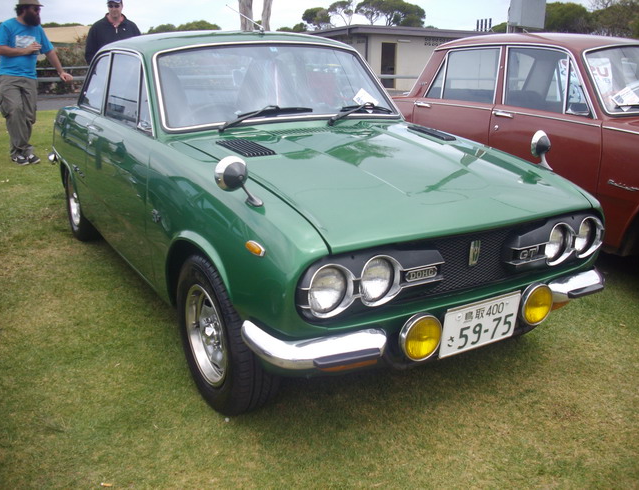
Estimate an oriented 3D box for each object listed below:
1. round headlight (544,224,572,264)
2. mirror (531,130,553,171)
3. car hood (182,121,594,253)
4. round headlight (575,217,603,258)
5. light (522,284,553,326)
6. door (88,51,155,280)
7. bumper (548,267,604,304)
[{"bbox_3d":[0.825,-0.012,2.464,0.157,0.157,0.100,-10,20,-29],"label":"round headlight"},{"bbox_3d":[0.913,-0.384,2.809,0.115,0.145,0.160,-9,19,-30],"label":"mirror"},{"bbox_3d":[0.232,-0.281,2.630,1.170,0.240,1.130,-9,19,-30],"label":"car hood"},{"bbox_3d":[0.992,-0.028,2.537,0.150,0.150,0.080,-9,19,-30],"label":"round headlight"},{"bbox_3d":[0.731,0.203,2.420,0.152,0.152,0.085,-10,20,-29],"label":"light"},{"bbox_3d":[-0.918,-0.421,3.346,0.190,0.950,1.080,-10,20,-29],"label":"door"},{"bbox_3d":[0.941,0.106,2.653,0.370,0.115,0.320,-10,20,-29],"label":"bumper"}]

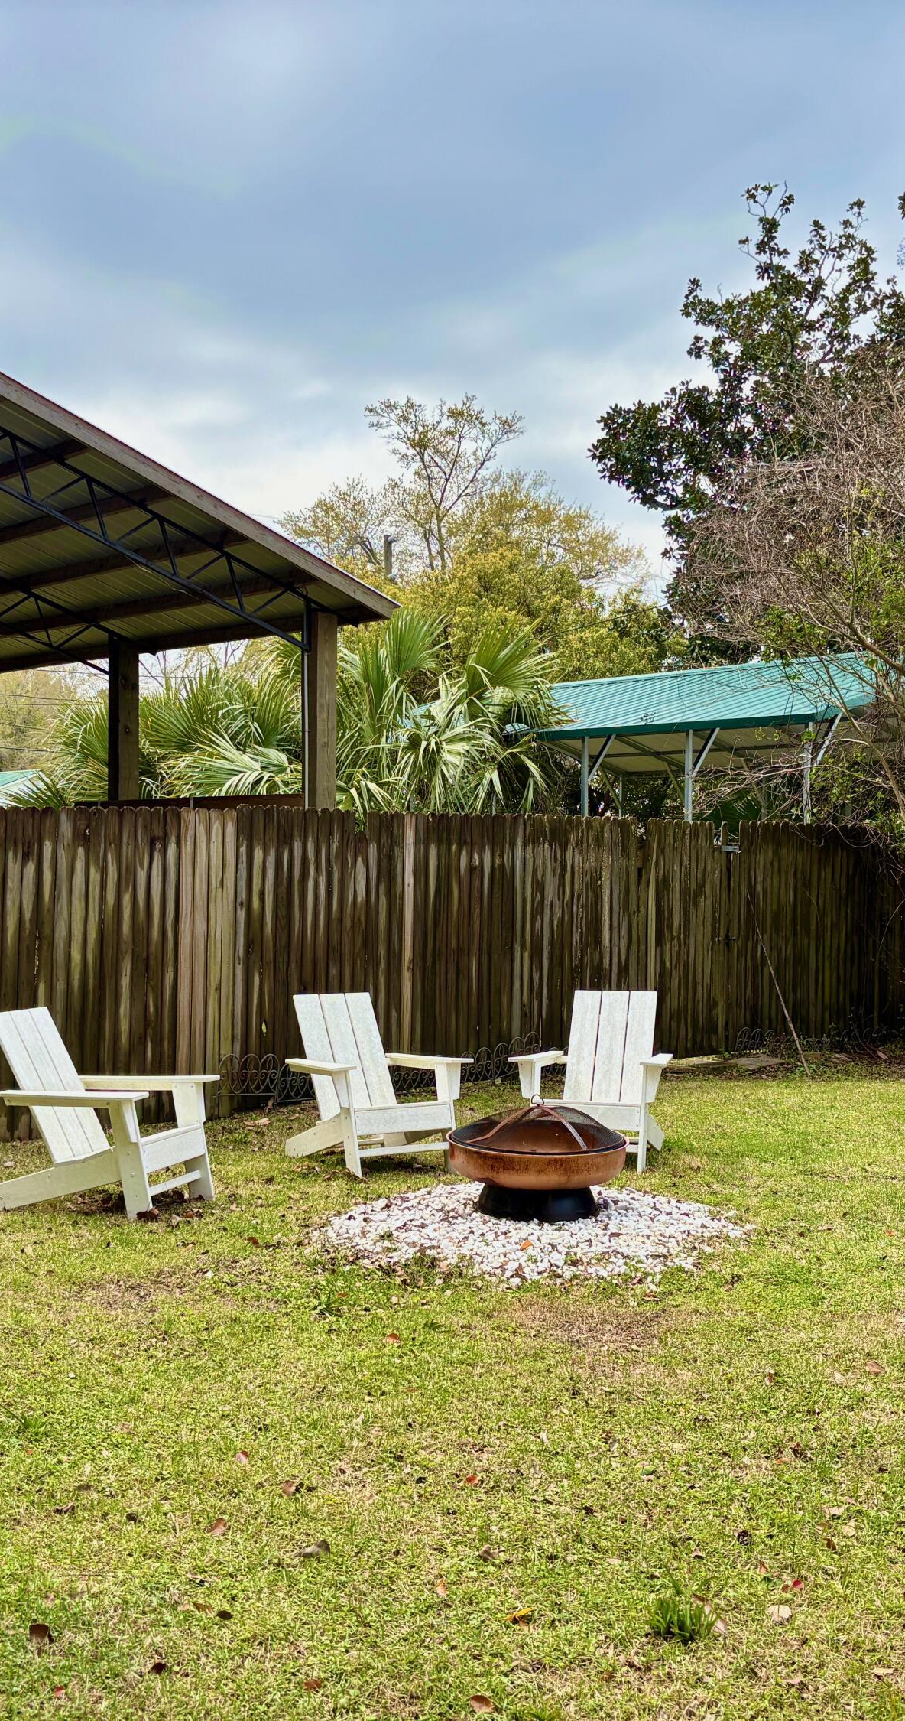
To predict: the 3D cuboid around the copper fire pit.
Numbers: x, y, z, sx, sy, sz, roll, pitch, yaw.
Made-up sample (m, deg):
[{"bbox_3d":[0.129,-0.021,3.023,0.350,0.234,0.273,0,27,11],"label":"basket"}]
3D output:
[{"bbox_3d":[0.374,1.274,7.505,0.784,0.488,0.784,0,-1,0],"label":"copper fire pit"}]

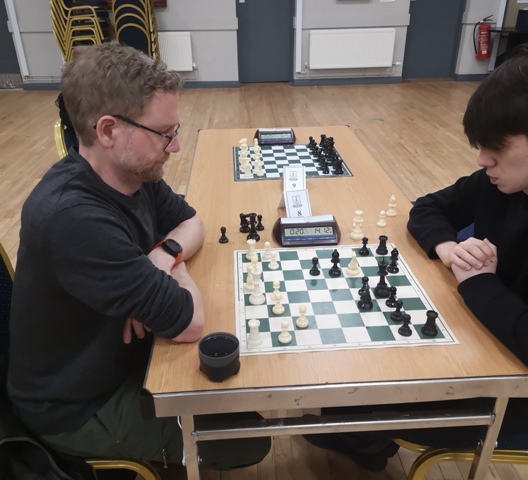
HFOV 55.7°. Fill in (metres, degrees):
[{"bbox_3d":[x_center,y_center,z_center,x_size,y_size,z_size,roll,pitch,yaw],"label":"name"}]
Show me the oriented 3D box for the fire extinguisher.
[{"bbox_3d":[3.416,-3.137,7.783,0.270,0.650,0.190,-2,27,-2],"label":"fire extinguisher"}]

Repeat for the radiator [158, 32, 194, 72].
[{"bbox_3d":[-2.063,-2.863,7.645,1.900,0.560,0.100,-2,27,-2],"label":"radiator"}]

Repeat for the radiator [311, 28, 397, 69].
[{"bbox_3d":[1.374,-2.975,7.783,1.320,0.565,0.100,-2,27,-2],"label":"radiator"}]

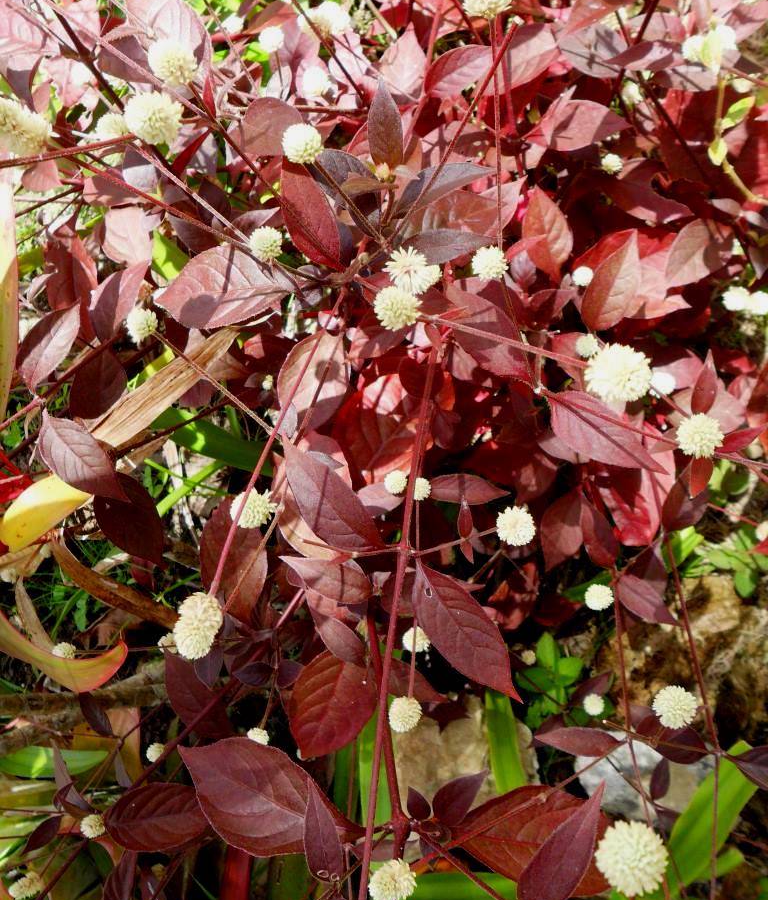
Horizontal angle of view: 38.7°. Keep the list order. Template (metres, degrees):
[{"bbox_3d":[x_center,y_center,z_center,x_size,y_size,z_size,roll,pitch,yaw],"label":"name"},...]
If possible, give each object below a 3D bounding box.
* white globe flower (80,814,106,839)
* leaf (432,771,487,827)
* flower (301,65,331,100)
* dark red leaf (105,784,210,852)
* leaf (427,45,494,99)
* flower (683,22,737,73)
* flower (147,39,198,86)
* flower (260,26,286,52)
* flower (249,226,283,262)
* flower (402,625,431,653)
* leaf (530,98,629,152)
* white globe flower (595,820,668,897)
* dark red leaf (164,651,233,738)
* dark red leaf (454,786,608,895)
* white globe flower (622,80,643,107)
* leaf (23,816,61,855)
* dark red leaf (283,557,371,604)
[{"bbox_3d":[-0.138,0.179,0.520,0.012,0.012,0.012,0,47,0],"label":"white globe flower"},{"bbox_3d":[0.036,0.166,0.520,0.035,0.008,0.016,-46,74,12],"label":"leaf"},{"bbox_3d":[-0.038,-0.205,0.610,0.017,0.019,0.017,0,37,0],"label":"flower"},{"bbox_3d":[-0.118,0.197,0.583,0.067,0.012,0.036,-7,63,13],"label":"dark red leaf"},{"bbox_3d":[0.048,-0.241,0.700,0.050,0.007,0.029,-33,61,3],"label":"leaf"},{"bbox_3d":[0.184,-0.228,0.620,0.029,0.026,0.020,0,44,0],"label":"flower"},{"bbox_3d":[-0.097,-0.177,0.500,0.022,0.021,0.022,0,43,0],"label":"flower"},{"bbox_3d":[-0.076,-0.278,0.740,0.018,0.018,0.018,0,42,0],"label":"flower"},{"bbox_3d":[-0.059,-0.101,0.540,0.017,0.017,0.017,-6,41,1],"label":"flower"},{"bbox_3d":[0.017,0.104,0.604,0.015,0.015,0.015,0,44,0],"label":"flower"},{"bbox_3d":[0.107,-0.177,0.600,0.053,0.008,0.030,-1,56,0],"label":"leaf"},{"bbox_3d":[0.075,0.123,0.330,0.022,0.022,0.022,0,42,0],"label":"white globe flower"},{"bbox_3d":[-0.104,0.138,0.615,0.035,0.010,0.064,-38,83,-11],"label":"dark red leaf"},{"bbox_3d":[0.073,0.189,0.530,0.081,0.014,0.049,14,66,-6],"label":"dark red leaf"},{"bbox_3d":[0.164,-0.234,0.720,0.015,0.016,0.015,0,43,0],"label":"white globe flower"},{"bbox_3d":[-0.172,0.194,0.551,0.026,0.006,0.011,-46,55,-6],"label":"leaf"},{"bbox_3d":[-0.025,0.054,0.460,0.044,0.010,0.022,21,55,12],"label":"dark red leaf"}]

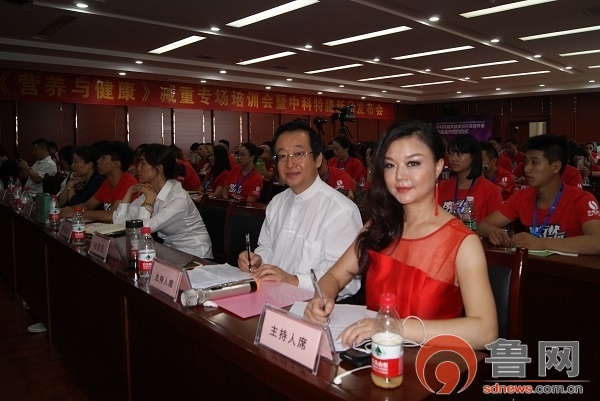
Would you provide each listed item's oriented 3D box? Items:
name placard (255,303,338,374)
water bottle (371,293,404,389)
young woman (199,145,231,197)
[{"bbox_3d":[-0.013,0.308,1.039,0.072,0.098,0.202,-7,11,-43],"label":"name placard"},{"bbox_3d":[0.178,0.281,0.914,0.063,0.185,0.063,0,8,0],"label":"water bottle"},{"bbox_3d":[-0.777,0.089,4.120,0.650,1.170,0.480,-7,11,-43],"label":"young woman"}]

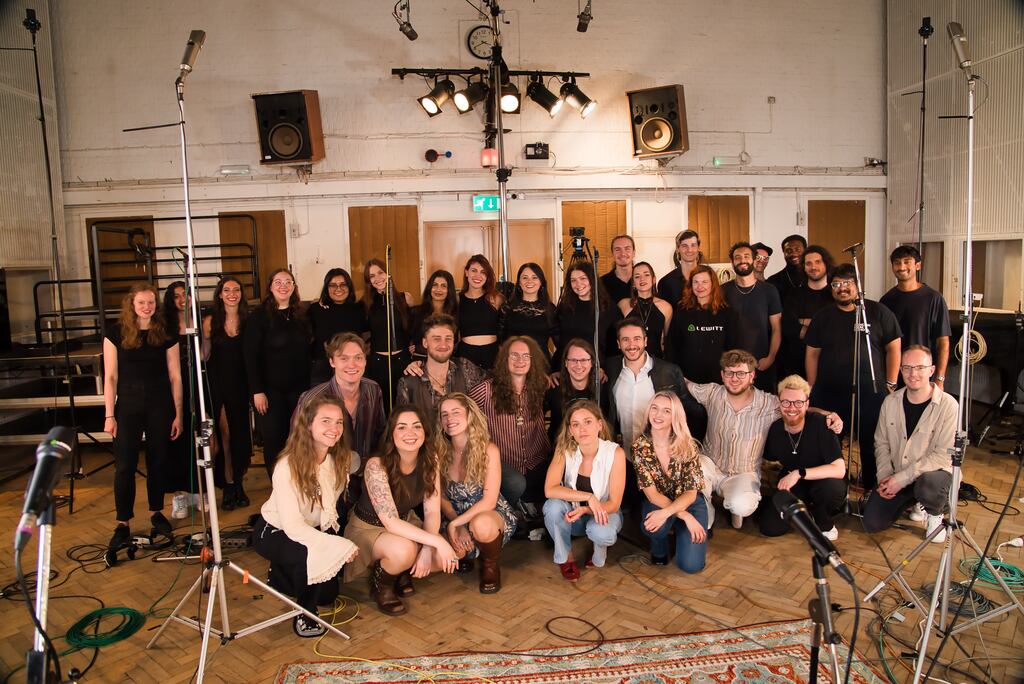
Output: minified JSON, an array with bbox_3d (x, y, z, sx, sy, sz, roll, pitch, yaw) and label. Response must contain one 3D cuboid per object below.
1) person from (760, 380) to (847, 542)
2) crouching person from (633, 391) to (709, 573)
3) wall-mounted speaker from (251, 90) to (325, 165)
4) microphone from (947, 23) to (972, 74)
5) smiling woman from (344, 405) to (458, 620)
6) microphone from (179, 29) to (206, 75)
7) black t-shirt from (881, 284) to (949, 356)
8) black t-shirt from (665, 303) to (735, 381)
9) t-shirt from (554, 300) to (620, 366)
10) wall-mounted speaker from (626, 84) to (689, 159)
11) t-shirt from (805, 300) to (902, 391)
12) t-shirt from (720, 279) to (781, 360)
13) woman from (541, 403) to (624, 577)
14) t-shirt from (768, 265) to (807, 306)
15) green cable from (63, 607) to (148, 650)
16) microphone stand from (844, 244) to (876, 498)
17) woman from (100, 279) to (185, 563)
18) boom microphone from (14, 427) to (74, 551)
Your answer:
[{"bbox_3d":[1.746,0.660,4.120,0.550,0.960,0.650,0,6,15],"label":"person"},{"bbox_3d":[0.906,0.747,3.904,0.440,0.970,0.620,0,7,12],"label":"crouching person"},{"bbox_3d":[-2.645,-2.560,8.155,0.610,0.787,0.510,0,21,4],"label":"wall-mounted speaker"},{"bbox_3d":[1.658,-1.095,2.530,0.060,0.200,0.060,3,-15,-30],"label":"microphone"},{"bbox_3d":[-0.565,0.803,3.460,0.520,0.940,0.650,-5,7,-30],"label":"smiling woman"},{"bbox_3d":[-1.266,-1.148,2.700,0.058,0.200,0.058,9,-12,-6],"label":"microphone"},{"bbox_3d":[2.844,-0.067,4.850,0.530,0.660,0.300,2,7,25],"label":"black t-shirt"},{"bbox_3d":[1.262,0.037,4.550,0.490,0.600,0.280,-1,7,6],"label":"black t-shirt"},{"bbox_3d":[0.484,-0.010,4.620,0.460,0.570,0.280,-1,6,3],"label":"t-shirt"},{"bbox_3d":[1.838,-2.757,8.560,0.610,0.785,0.510,-2,17,23],"label":"wall-mounted speaker"},{"bbox_3d":[2.250,0.030,4.500,0.610,0.610,0.360,1,7,18],"label":"t-shirt"},{"bbox_3d":[1.748,-0.122,5.070,0.520,0.680,0.270,0,6,18],"label":"t-shirt"},{"bbox_3d":[0.406,0.785,3.826,0.460,0.940,0.600,-1,7,5],"label":"woman"},{"bbox_3d":[2.287,-0.305,5.550,0.500,0.670,0.270,0,6,18],"label":"t-shirt"},{"bbox_3d":[-1.944,1.365,3.275,0.360,0.045,0.370,-1,7,6],"label":"green cable"},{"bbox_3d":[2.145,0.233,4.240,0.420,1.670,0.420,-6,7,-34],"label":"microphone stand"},{"bbox_3d":[-2.248,0.466,4.156,0.480,1.640,0.360,-4,7,-19],"label":"woman"},{"bbox_3d":[-0.705,0.214,1.028,0.053,0.053,0.235,22,28,-29],"label":"boom microphone"}]

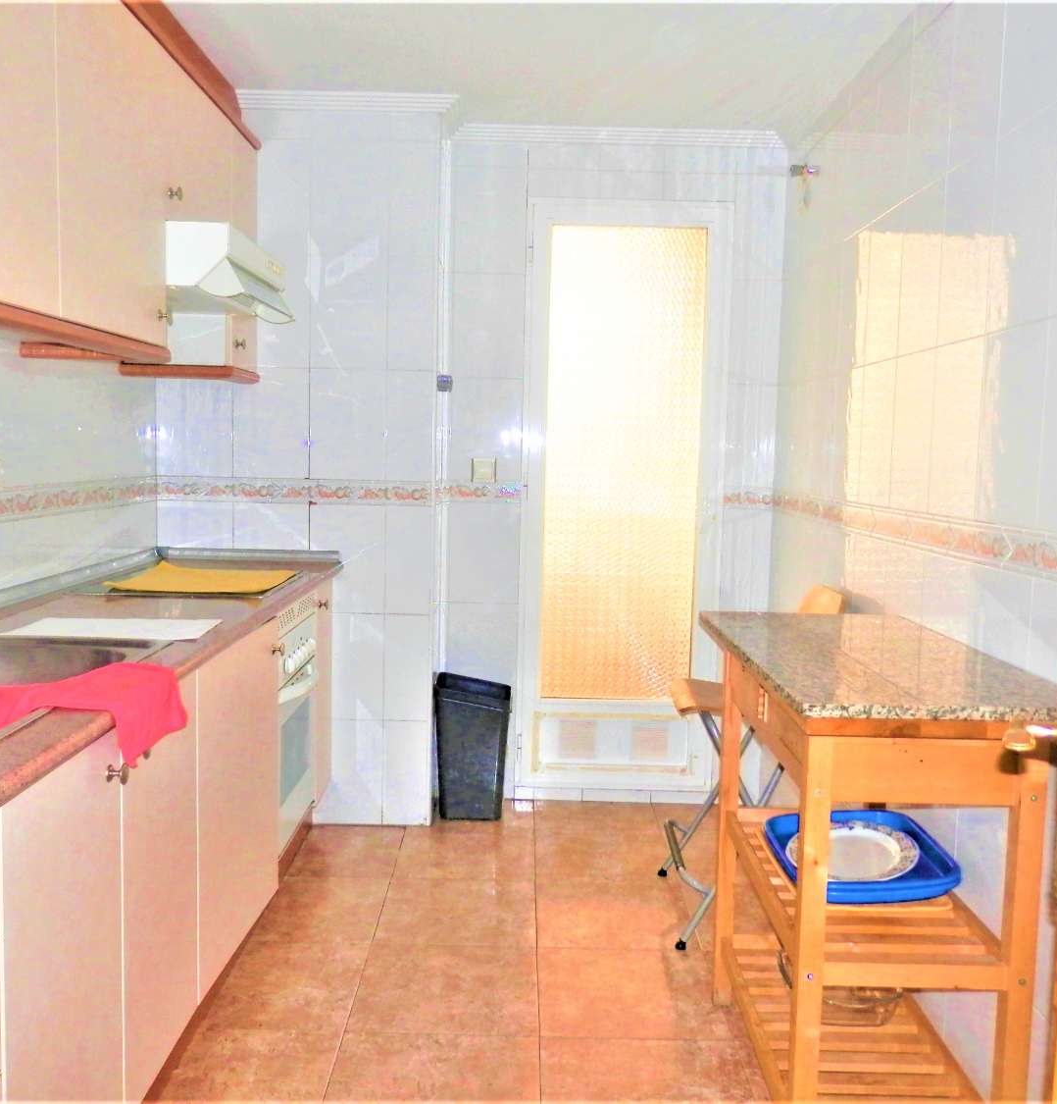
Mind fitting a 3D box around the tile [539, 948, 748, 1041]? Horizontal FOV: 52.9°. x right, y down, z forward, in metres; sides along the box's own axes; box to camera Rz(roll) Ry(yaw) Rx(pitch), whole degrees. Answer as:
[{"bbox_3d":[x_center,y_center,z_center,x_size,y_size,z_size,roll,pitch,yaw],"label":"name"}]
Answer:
[{"bbox_3d":[0.234,1.035,2.499,0.425,0.012,0.426,1,5,0],"label":"tile"}]

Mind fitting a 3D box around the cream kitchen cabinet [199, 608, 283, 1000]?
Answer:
[{"bbox_3d":[-0.926,0.510,2.353,0.581,0.698,0.588,1,5,0],"label":"cream kitchen cabinet"}]

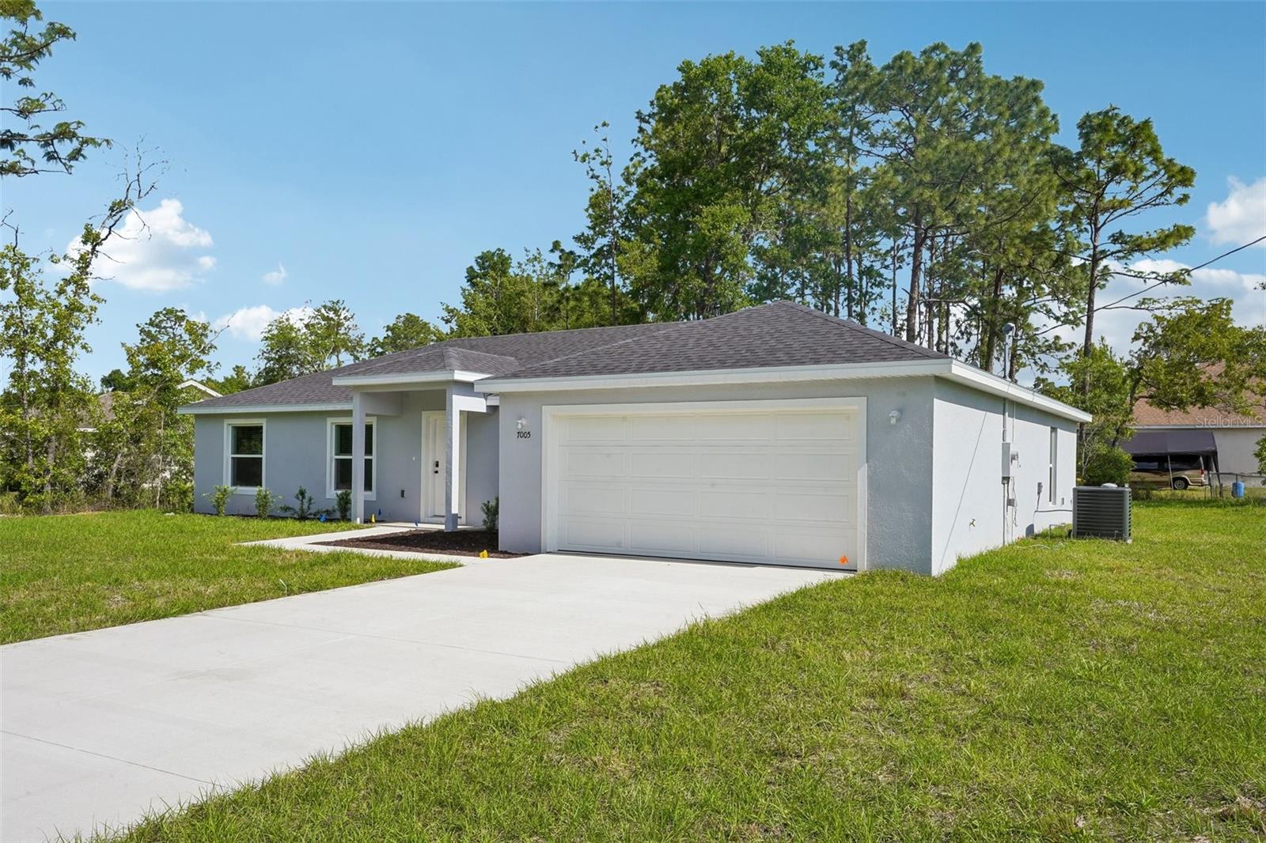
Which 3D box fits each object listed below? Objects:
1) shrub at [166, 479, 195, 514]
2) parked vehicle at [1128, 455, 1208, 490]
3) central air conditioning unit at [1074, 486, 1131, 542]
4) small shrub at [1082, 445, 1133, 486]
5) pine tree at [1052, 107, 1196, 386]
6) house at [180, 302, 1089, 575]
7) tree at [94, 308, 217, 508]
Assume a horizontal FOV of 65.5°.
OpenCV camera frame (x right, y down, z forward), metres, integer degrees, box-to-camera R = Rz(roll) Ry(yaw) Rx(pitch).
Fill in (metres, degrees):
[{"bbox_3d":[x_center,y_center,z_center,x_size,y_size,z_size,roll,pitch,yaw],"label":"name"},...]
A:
[{"bbox_3d":[-11.847,1.982,25.800,0.900,0.880,0.900,-1,-3,32],"label":"shrub"},{"bbox_3d":[28.337,2.721,53.446,4.900,1.850,1.900,-1,-3,32],"label":"parked vehicle"},{"bbox_3d":[8.369,1.625,17.628,0.860,0.920,0.860,-1,-3,32],"label":"central air conditioning unit"},{"bbox_3d":[20.278,2.109,42.000,2.300,2.100,2.300,-1,-3,32],"label":"small shrub"},{"bbox_3d":[22.949,-5.636,46.000,6.700,18.200,6.700,-1,-3,32],"label":"pine tree"},{"bbox_3d":[-1.227,0.024,22.106,19.600,4.700,12.400,-1,-3,32],"label":"house"},{"bbox_3d":[-13.721,-0.341,28.300,3.500,5.800,3.500,-1,-3,32],"label":"tree"}]

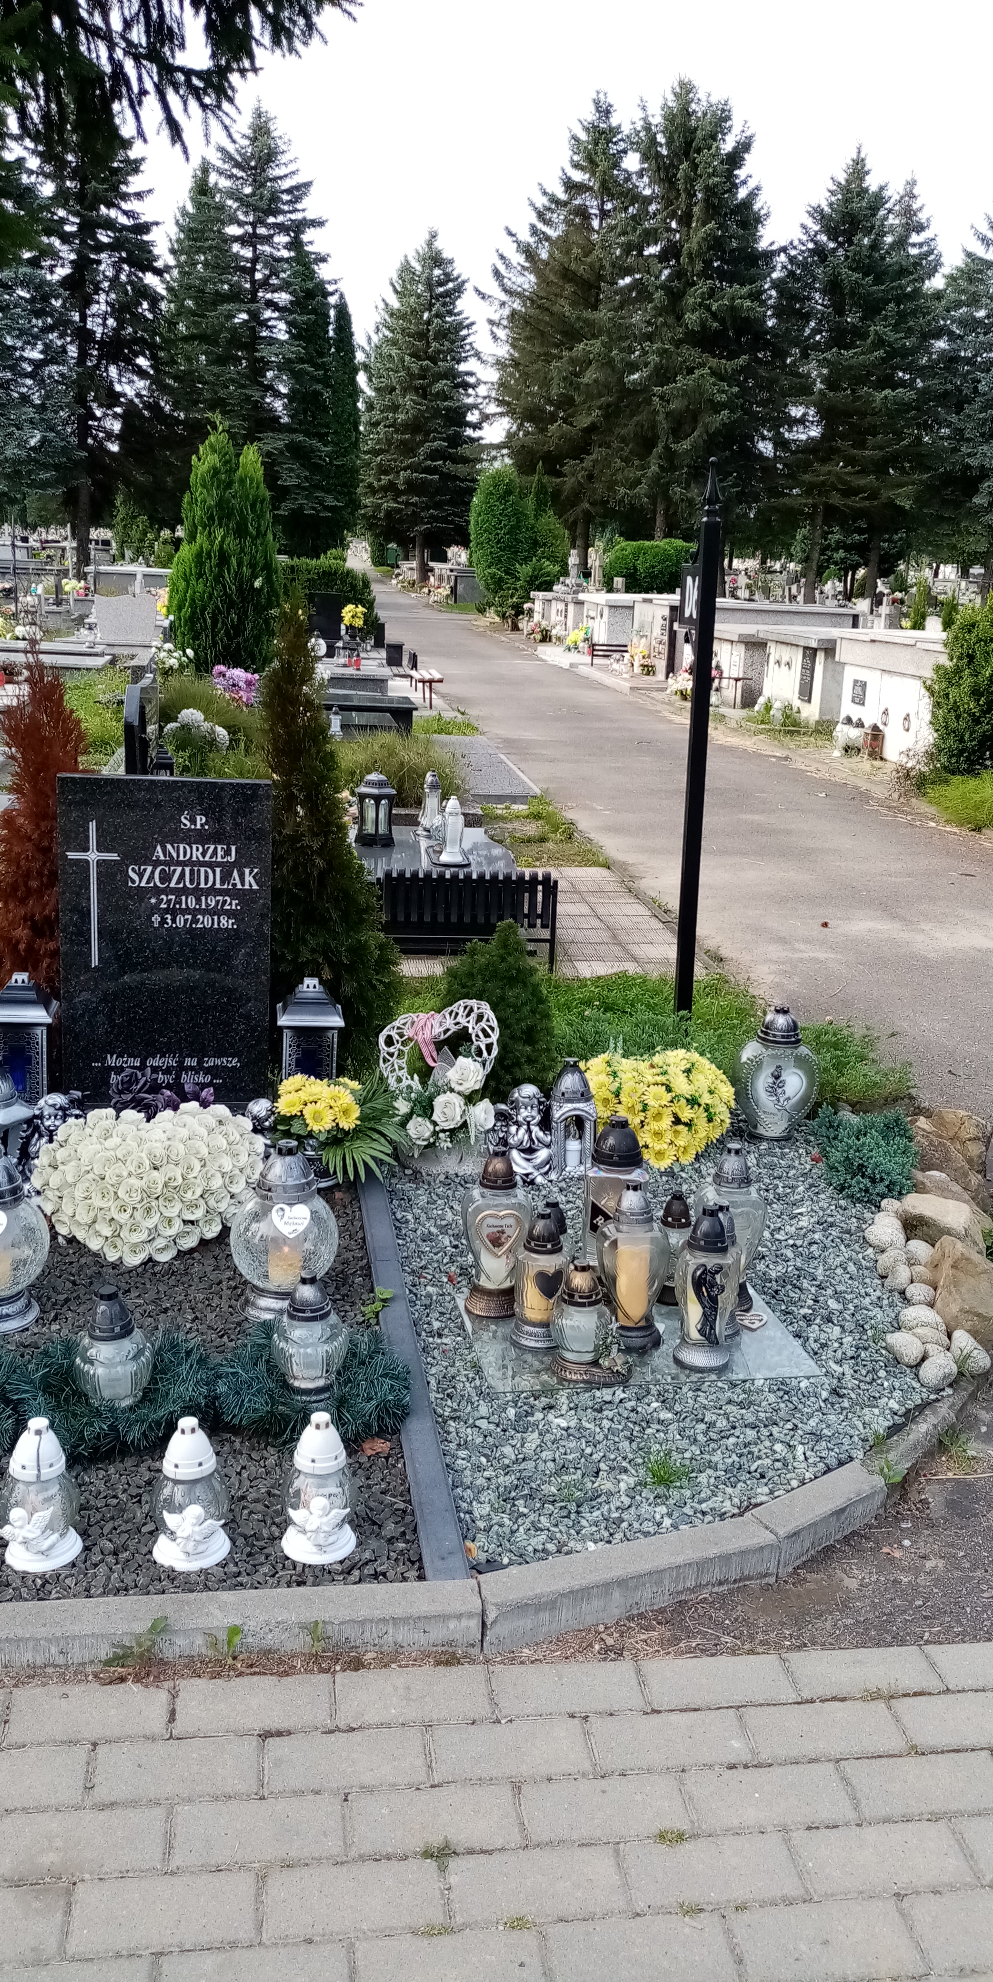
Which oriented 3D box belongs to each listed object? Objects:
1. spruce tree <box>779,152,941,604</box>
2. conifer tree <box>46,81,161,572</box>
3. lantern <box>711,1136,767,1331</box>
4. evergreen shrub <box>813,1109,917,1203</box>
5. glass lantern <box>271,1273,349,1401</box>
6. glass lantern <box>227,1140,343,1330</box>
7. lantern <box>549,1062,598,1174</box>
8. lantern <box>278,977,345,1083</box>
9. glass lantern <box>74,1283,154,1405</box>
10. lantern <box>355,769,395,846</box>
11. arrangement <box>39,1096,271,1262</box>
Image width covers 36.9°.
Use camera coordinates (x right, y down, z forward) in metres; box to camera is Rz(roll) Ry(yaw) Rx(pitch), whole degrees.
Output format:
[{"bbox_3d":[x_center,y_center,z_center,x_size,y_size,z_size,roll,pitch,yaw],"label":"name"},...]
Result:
[{"bbox_3d":[10.308,-17.797,43.371,4.700,12.800,4.700,6,17,11],"label":"spruce tree"},{"bbox_3d":[-11.130,-17.558,39.991,4.000,12.430,4.000,-1,15,-15],"label":"conifer tree"},{"bbox_3d":[0.462,0.463,2.942,0.143,0.349,0.115,5,15,10],"label":"lantern"},{"bbox_3d":[0.876,0.381,3.530,0.245,0.160,0.230,7,17,15],"label":"evergreen shrub"},{"bbox_3d":[-0.323,0.597,2.594,0.138,0.216,0.138,1,15,-7],"label":"glass lantern"},{"bbox_3d":[-0.405,0.455,2.870,0.208,0.335,0.208,1,15,-8],"label":"glass lantern"},{"bbox_3d":[0.179,0.289,3.422,0.093,0.249,0.084,3,17,2],"label":"lantern"},{"bbox_3d":[-0.469,0.132,3.746,0.159,0.303,0.159,1,17,-8],"label":"lantern"},{"bbox_3d":[-0.625,0.575,2.433,0.125,0.208,0.125,3,17,0],"label":"glass lantern"},{"bbox_3d":[-0.533,-0.829,6.553,0.175,0.330,0.170,-1,17,-9],"label":"lantern"},{"bbox_3d":[-0.727,0.398,3.129,0.470,0.200,0.420,0,16,-8],"label":"arrangement"}]

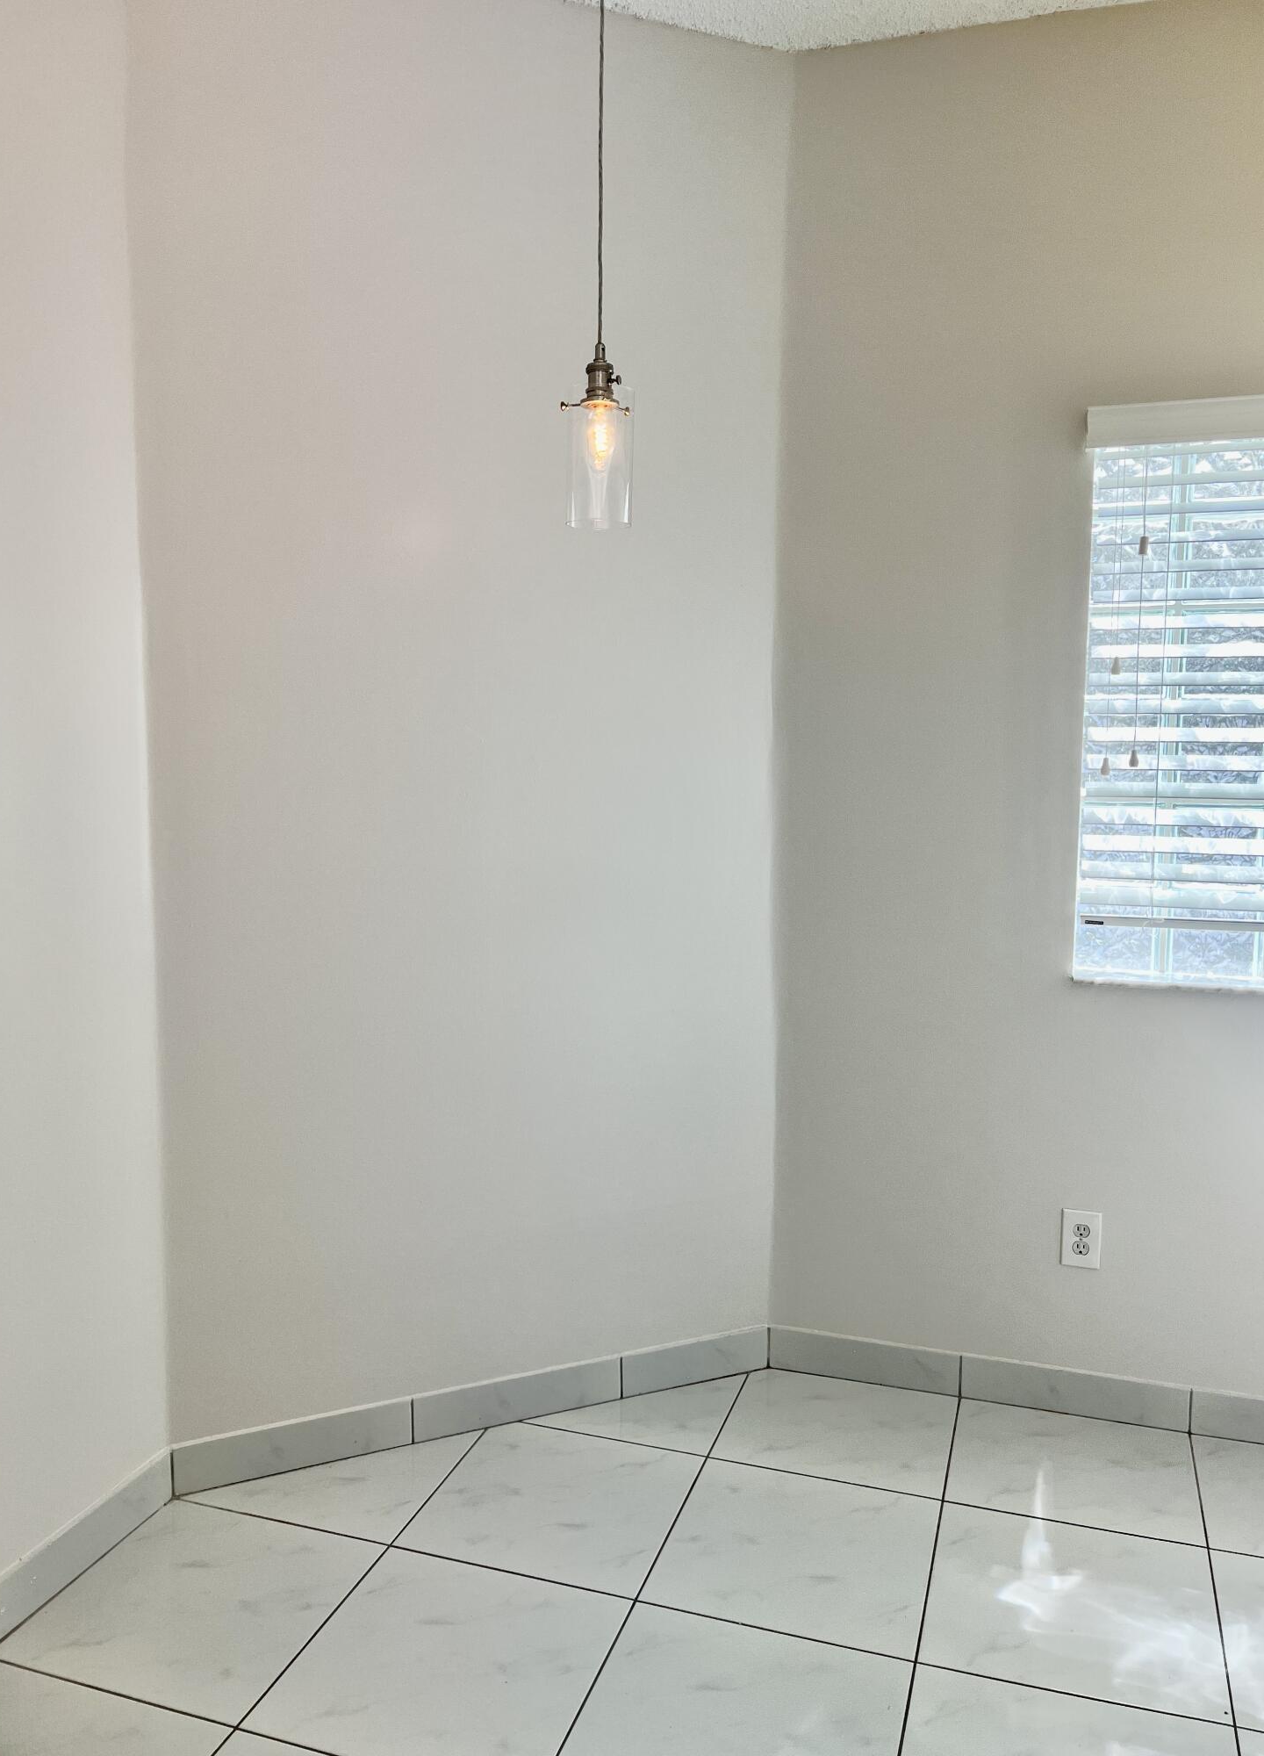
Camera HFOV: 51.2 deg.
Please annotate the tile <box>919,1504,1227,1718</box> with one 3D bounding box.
[{"bbox_3d":[0.730,1.206,2.193,0.453,0.011,0.453,2,6,18],"label":"tile"}]

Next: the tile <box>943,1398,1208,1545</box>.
[{"bbox_3d":[0.866,1.163,2.600,0.453,0.011,0.400,2,6,18],"label":"tile"}]

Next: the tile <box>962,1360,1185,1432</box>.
[{"bbox_3d":[0.945,1.104,2.823,0.459,0.090,0.011,2,6,18],"label":"tile"}]

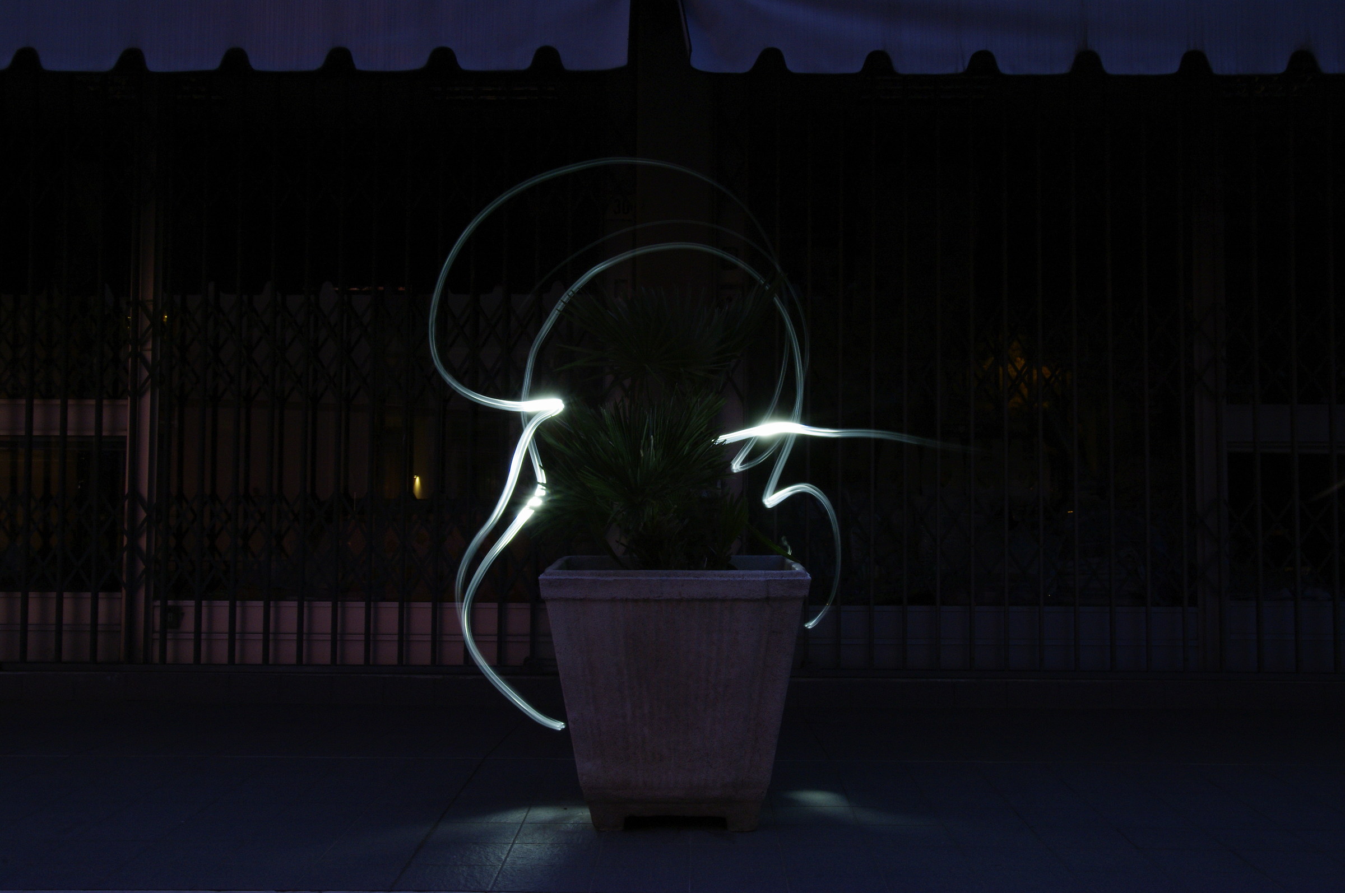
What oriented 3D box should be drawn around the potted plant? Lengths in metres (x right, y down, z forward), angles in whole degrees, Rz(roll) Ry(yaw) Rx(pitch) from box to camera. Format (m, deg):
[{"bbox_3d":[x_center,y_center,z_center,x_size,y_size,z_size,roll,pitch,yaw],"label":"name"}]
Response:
[{"bbox_3d":[-0.010,0.250,3.880,0.650,1.310,0.640,0,-1,0],"label":"potted plant"}]

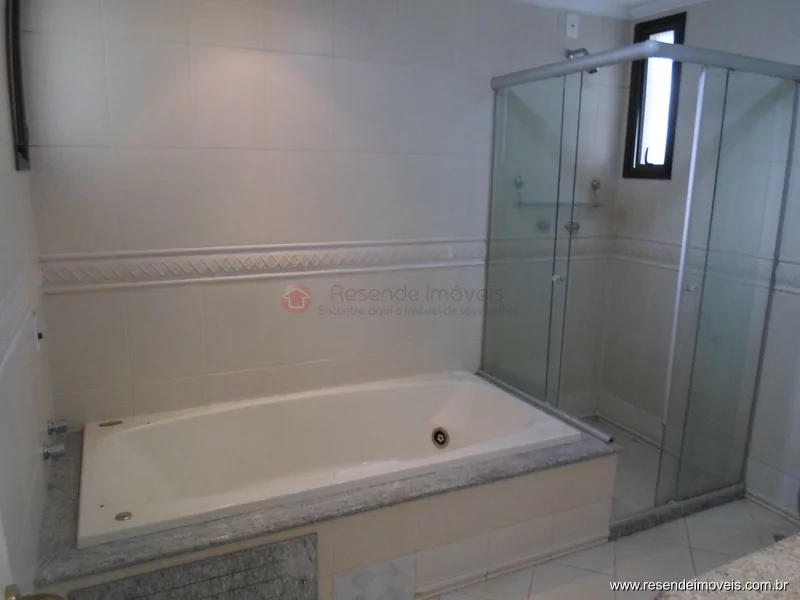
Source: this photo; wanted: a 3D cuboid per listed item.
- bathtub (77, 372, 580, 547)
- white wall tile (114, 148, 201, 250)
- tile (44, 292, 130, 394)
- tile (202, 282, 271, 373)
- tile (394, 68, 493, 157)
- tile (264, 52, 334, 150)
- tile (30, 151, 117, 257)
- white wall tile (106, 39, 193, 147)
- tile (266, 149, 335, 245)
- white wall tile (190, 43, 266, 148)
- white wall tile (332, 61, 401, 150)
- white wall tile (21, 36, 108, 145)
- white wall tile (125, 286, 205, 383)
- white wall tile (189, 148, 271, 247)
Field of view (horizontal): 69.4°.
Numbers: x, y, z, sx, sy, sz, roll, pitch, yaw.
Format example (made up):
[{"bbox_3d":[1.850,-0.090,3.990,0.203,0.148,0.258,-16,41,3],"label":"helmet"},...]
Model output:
[{"bbox_3d":[-0.280,0.699,2.354,1.790,0.380,0.906,-5,12,-24],"label":"bathtub"},{"bbox_3d":[-0.976,-0.404,2.322,0.305,0.411,0.010,-5,12,-24],"label":"white wall tile"},{"bbox_3d":[-1.244,0.164,2.308,0.300,0.412,0.010,-5,12,-24],"label":"tile"},{"bbox_3d":[-0.710,0.123,2.559,0.300,0.400,0.010,-5,13,-24],"label":"tile"},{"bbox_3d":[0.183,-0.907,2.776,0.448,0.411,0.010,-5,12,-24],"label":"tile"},{"bbox_3d":[-0.426,-0.843,2.477,0.300,0.400,0.010,-5,13,-24],"label":"tile"},{"bbox_3d":[-1.237,-0.379,2.204,0.300,0.400,0.010,-5,13,-24],"label":"tile"},{"bbox_3d":[-0.965,-0.792,2.239,0.300,0.400,0.010,-5,13,-24],"label":"white wall tile"},{"bbox_3d":[-0.433,-0.454,2.570,0.305,0.411,0.010,-5,12,-24],"label":"tile"},{"bbox_3d":[-0.695,-0.818,2.358,0.300,0.400,0.010,-5,13,-24],"label":"white wall tile"},{"bbox_3d":[-0.156,-0.878,2.620,0.305,0.411,0.010,-5,12,-24],"label":"white wall tile"},{"bbox_3d":[-1.227,-0.765,2.123,0.300,0.400,0.010,-5,13,-24],"label":"white wall tile"},{"bbox_3d":[-0.981,0.146,2.439,0.300,0.400,0.010,-5,13,-24],"label":"white wall tile"},{"bbox_3d":[-0.706,-0.429,2.445,0.305,0.411,0.010,-5,12,-24],"label":"white wall tile"}]

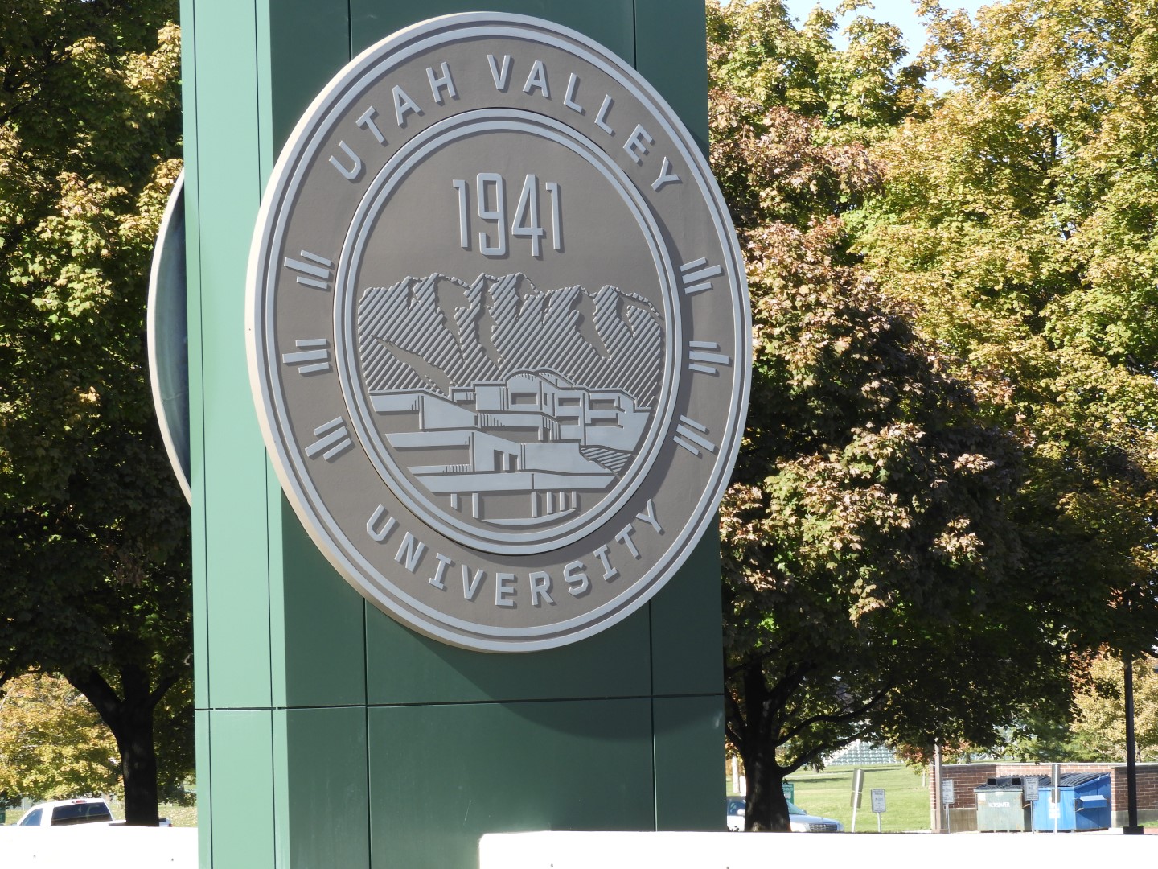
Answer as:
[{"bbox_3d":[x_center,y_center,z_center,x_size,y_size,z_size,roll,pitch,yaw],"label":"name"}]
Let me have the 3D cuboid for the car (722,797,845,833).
[{"bbox_3d":[4.493,9.766,143.000,1.890,1.450,5.200,0,-3,-36],"label":"car"}]

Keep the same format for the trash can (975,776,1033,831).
[{"bbox_3d":[12.765,10.821,167.000,1.850,1.640,1.550,-3,-3,34],"label":"trash can"}]

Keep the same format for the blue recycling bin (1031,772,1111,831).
[{"bbox_3d":[14.206,10.613,164.000,1.600,1.670,1.850,1,-3,-44],"label":"blue recycling bin"}]

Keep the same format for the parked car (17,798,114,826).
[{"bbox_3d":[-11.571,9.302,130.000,2.000,1.880,5.700,0,-3,-36],"label":"parked car"}]

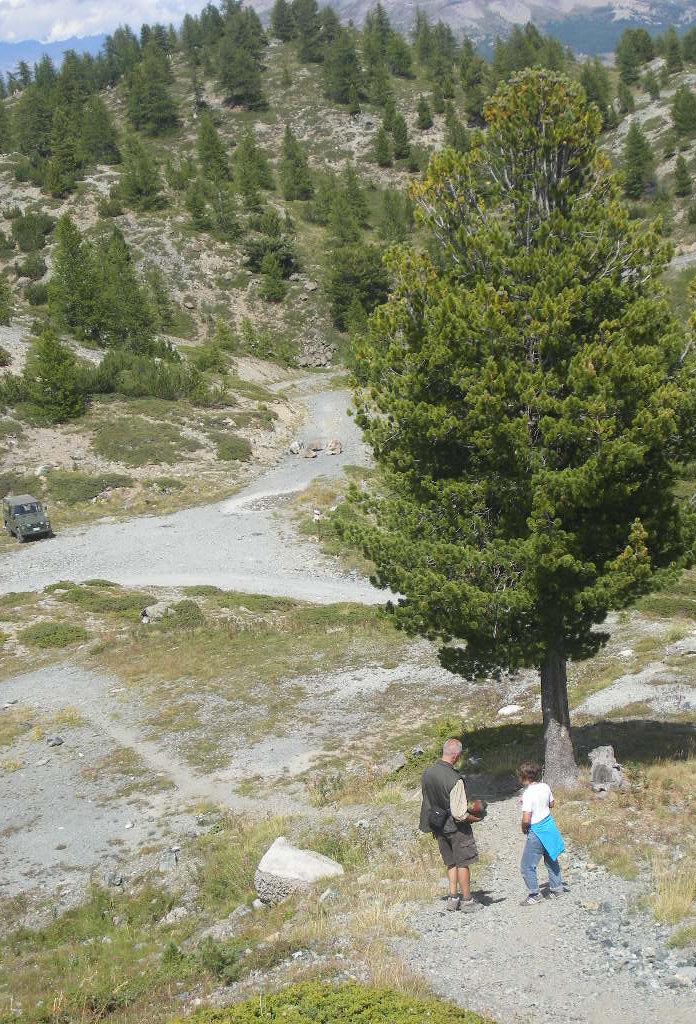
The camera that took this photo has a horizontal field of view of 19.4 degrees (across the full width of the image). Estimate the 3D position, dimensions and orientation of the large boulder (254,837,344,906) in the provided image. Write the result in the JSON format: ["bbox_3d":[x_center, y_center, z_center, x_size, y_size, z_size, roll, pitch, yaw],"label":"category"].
[{"bbox_3d":[-0.498,3.747,21.300,0.920,0.540,0.680,0,11,0],"label":"large boulder"}]

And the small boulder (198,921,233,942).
[{"bbox_3d":[-1.350,4.275,20.800,0.350,0.180,0.280,0,11,0],"label":"small boulder"}]

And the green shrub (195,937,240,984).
[{"bbox_3d":[-1.186,4.085,18.600,0.420,0.350,0.400,0,11,0],"label":"green shrub"}]

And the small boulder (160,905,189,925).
[{"bbox_3d":[-1.852,4.298,21.800,0.300,0.160,0.220,0,11,0],"label":"small boulder"}]

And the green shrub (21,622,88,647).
[{"bbox_3d":[-9.203,3.872,64.000,2.100,0.600,1.800,0,11,0],"label":"green shrub"}]

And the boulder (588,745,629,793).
[{"bbox_3d":[3.099,3.052,24.300,0.460,0.500,0.360,0,11,0],"label":"boulder"}]

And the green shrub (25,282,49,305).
[{"bbox_3d":[-19.681,-13.813,129.000,1.550,1.300,1.500,0,11,0],"label":"green shrub"}]

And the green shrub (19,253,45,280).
[{"bbox_3d":[-26.277,-20.447,170.000,2.300,2.200,2.200,0,11,0],"label":"green shrub"}]

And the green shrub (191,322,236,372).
[{"bbox_3d":[-10.214,-12.492,155.000,3.400,3.500,3.200,0,11,0],"label":"green shrub"}]

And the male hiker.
[{"bbox_3d":[1.018,3.046,19.950,0.500,1.720,0.500,-9,14,-39],"label":"male hiker"}]

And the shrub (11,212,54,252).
[{"bbox_3d":[-27.514,-24.462,178.000,3.800,3.400,3.500,0,11,0],"label":"shrub"}]

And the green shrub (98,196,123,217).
[{"bbox_3d":[-22.015,-28.345,190.000,2.400,1.900,2.200,0,11,0],"label":"green shrub"}]

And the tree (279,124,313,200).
[{"bbox_3d":[-5.144,-34.246,200.000,3.300,7.400,3.300,0,11,0],"label":"tree"}]

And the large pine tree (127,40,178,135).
[{"bbox_3d":[-21.838,-47.419,228.000,5.700,10.400,5.700,0,11,0],"label":"large pine tree"}]

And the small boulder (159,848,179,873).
[{"bbox_3d":[-2.066,4.012,23.500,0.240,0.210,0.220,0,11,0],"label":"small boulder"}]

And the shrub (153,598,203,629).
[{"bbox_3d":[-5.531,3.332,67.000,1.600,0.800,1.400,0,11,0],"label":"shrub"}]

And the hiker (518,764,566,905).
[{"bbox_3d":[1.990,3.324,21.100,0.400,1.530,0.480,10,15,42],"label":"hiker"}]

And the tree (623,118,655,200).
[{"bbox_3d":[27.021,-32.828,190.000,3.000,7.100,3.000,0,11,0],"label":"tree"}]

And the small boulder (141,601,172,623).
[{"bbox_3d":[-6.333,3.291,67.500,1.000,0.550,0.800,0,11,0],"label":"small boulder"}]

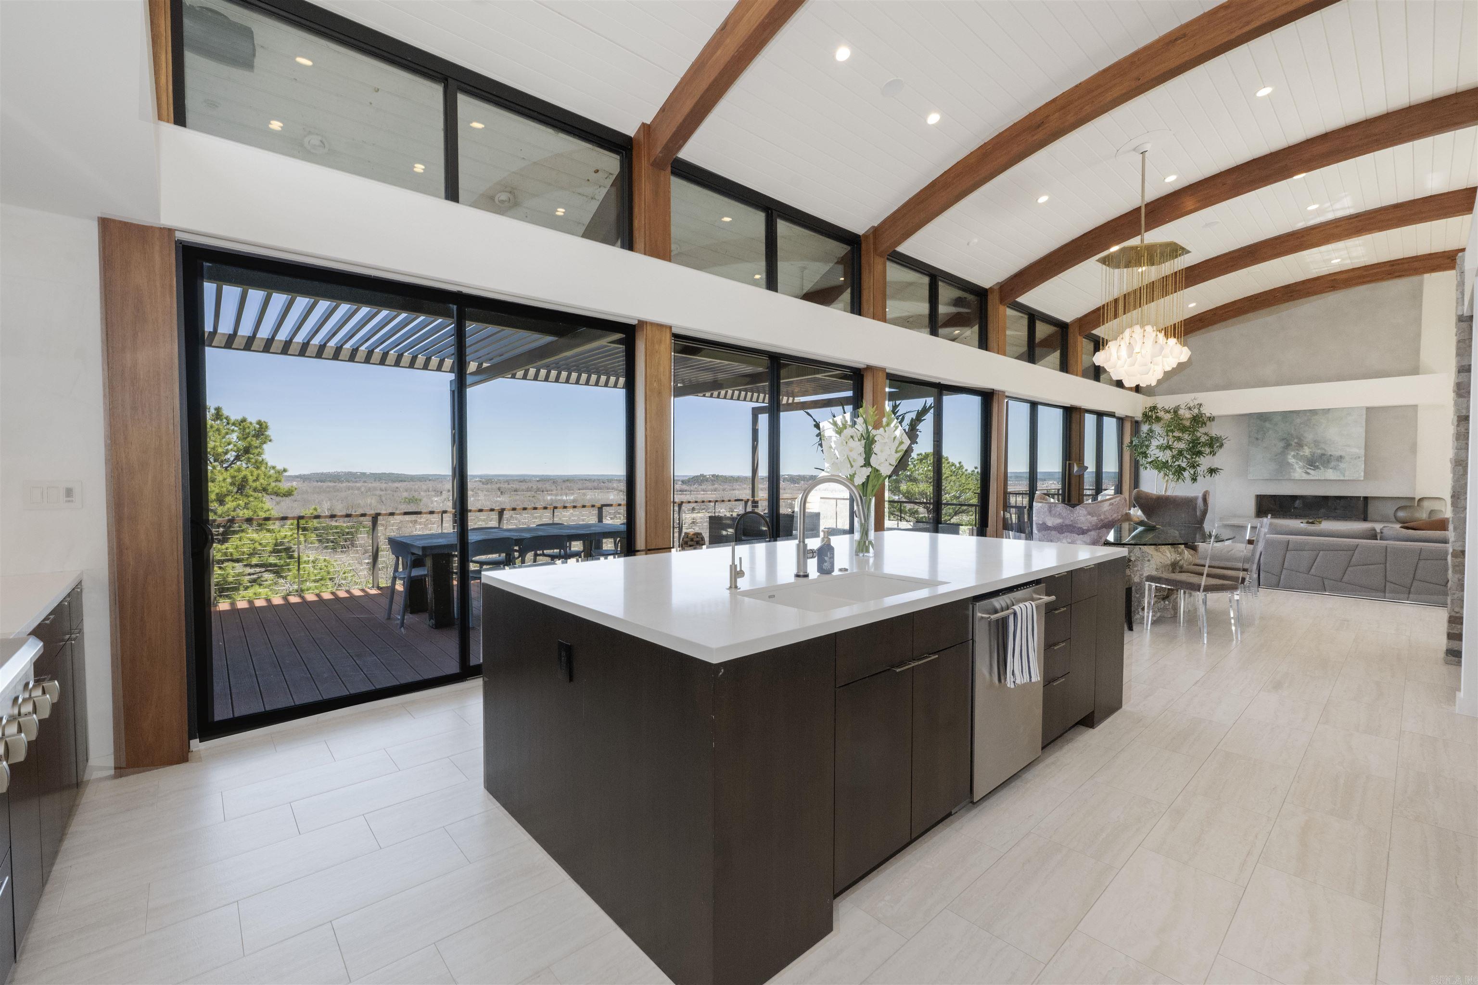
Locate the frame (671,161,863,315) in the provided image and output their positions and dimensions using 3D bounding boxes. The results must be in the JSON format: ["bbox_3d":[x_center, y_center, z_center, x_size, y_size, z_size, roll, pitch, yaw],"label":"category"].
[{"bbox_3d":[0.317,-2.240,5.382,2.500,0.930,0.140,-1,2,-40],"label":"frame"}]

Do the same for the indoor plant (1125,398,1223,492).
[{"bbox_3d":[7.453,-0.242,9.802,1.350,2.580,1.350,-1,2,-40],"label":"indoor plant"}]

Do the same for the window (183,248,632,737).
[{"bbox_3d":[-1.801,-0.015,3.679,2.490,2.445,0.140,-1,2,-40],"label":"window"}]

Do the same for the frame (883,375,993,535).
[{"bbox_3d":[2.454,-0.125,7.249,2.560,2.470,0.140,-1,2,-40],"label":"frame"}]

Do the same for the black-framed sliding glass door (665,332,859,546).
[{"bbox_3d":[0.321,-0.076,5.459,2.520,2.470,0.140,-1,2,-40],"label":"black-framed sliding glass door"}]

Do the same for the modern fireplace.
[{"bbox_3d":[10.488,0.281,10.535,1.440,0.460,0.280,2,2,45],"label":"modern fireplace"}]

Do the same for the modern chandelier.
[{"bbox_3d":[3.841,-2.156,5.478,0.820,2.300,0.780,-1,2,-40],"label":"modern chandelier"}]

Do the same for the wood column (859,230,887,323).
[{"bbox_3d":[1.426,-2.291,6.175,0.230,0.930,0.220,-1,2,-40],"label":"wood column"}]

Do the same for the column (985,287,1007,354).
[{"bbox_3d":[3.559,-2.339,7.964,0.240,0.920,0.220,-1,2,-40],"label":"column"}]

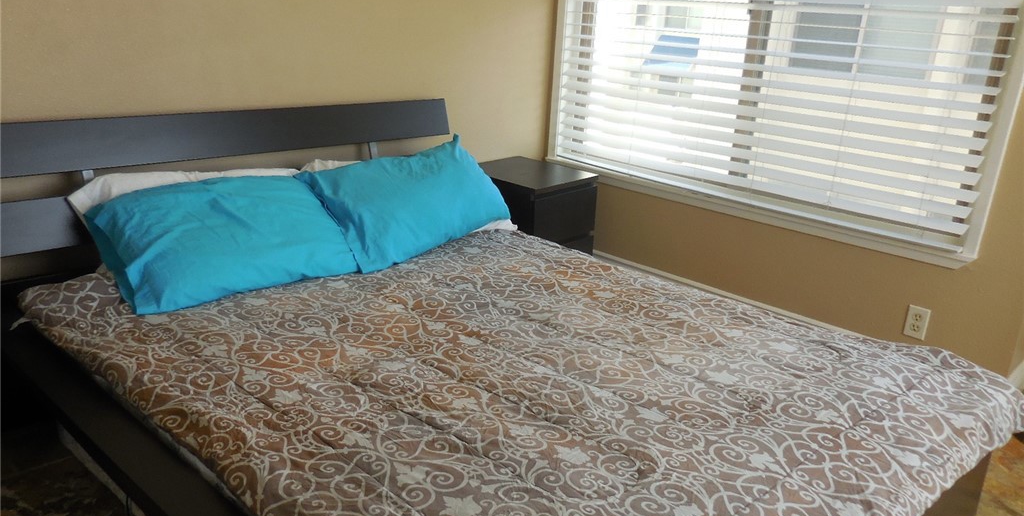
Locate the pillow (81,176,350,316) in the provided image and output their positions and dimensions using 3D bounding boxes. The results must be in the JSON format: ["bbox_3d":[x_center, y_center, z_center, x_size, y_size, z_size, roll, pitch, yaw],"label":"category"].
[{"bbox_3d":[-0.861,-0.058,2.255,0.680,0.170,0.460,-15,54,-41],"label":"pillow"}]

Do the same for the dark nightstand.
[{"bbox_3d":[0.051,-0.112,3.323,0.480,0.550,0.405,20,25,41],"label":"dark nightstand"}]

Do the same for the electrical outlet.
[{"bbox_3d":[1.474,0.235,2.688,0.070,0.114,0.008,20,25,41],"label":"electrical outlet"}]

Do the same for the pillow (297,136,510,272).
[{"bbox_3d":[-0.365,-0.223,2.721,0.680,0.170,0.460,-22,68,-38],"label":"pillow"}]

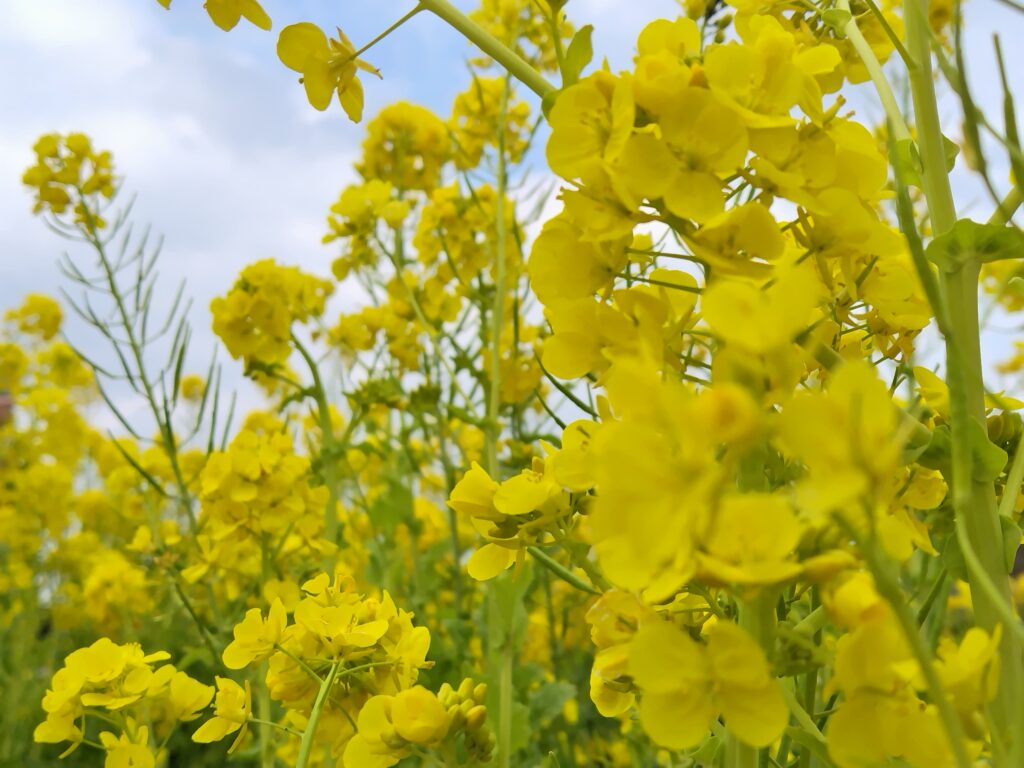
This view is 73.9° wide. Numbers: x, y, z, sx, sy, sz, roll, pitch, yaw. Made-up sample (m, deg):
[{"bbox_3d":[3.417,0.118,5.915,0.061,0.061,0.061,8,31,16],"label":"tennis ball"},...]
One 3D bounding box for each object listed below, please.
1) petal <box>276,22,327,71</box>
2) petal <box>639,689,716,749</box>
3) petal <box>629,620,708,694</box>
[{"bbox_3d":[-0.052,-0.084,0.170,0.014,0.012,0.004,35,-28,9],"label":"petal"},{"bbox_3d":[0.027,0.054,0.112,0.012,0.013,0.004,37,-9,1],"label":"petal"},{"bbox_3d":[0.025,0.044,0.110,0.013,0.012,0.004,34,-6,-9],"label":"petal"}]

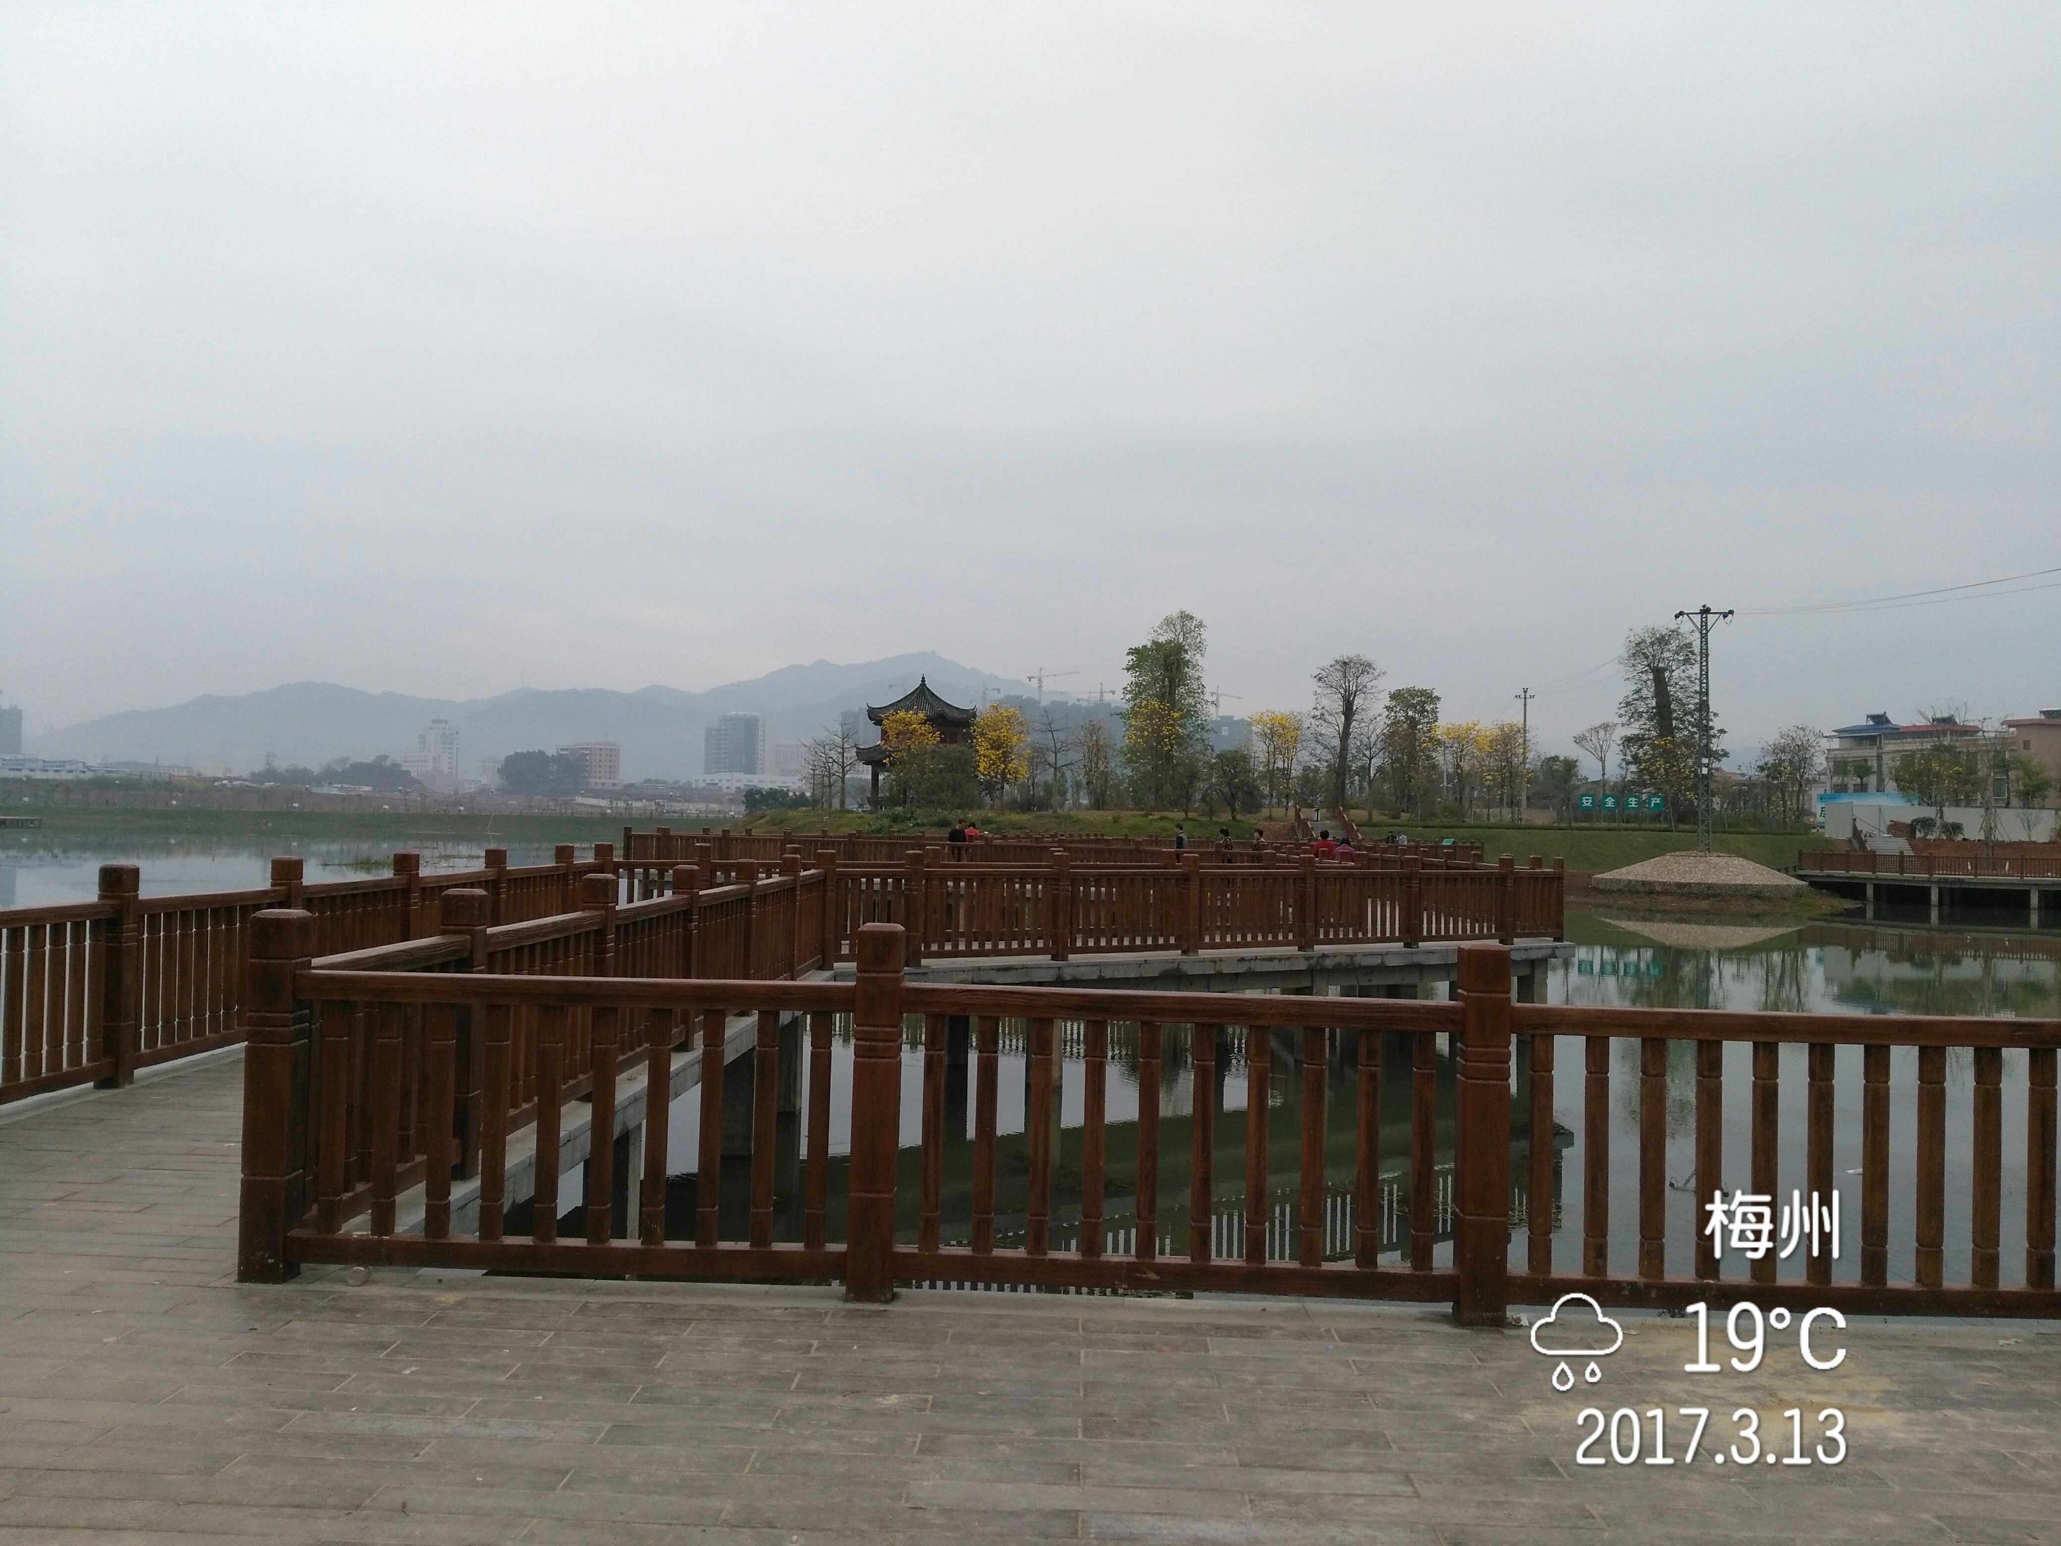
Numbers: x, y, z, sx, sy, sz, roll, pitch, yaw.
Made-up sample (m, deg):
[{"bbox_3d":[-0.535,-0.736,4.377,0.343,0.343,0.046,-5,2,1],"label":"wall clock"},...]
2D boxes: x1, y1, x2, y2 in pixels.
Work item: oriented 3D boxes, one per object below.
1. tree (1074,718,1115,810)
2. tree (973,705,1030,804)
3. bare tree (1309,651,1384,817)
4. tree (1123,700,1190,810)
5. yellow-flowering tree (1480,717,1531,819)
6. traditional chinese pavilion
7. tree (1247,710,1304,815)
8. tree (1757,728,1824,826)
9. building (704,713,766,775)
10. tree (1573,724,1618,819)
[{"bbox_3d":[4.478,-0.644,115.912,2.800,6.440,2.710,1,-2,2],"label":"tree"},{"bbox_3d":[-1.982,-1.129,114.000,3.850,7.100,3.850,1,-2,-1],"label":"tree"},{"bbox_3d":[20.742,-2.422,109.018,4.950,10.630,4.800,1,-2,11],"label":"bare tree"},{"bbox_3d":[8.864,-1.278,117.660,4.660,7.780,4.520,1,-2,4],"label":"tree"},{"bbox_3d":[29.916,-0.152,105.000,3.140,6.490,3.140,1,-2,16],"label":"yellow-flowering tree"},{"bbox_3d":[-7.060,-1.925,110.759,8.600,8.900,7.800,1,-2,11],"label":"traditional chinese pavilion"},{"bbox_3d":[15.855,-0.652,108.000,3.650,6.940,3.650,1,-2,8],"label":"tree"},{"bbox_3d":[46.904,0.274,103.000,4.180,6.420,4.180,1,-2,24],"label":"tree"},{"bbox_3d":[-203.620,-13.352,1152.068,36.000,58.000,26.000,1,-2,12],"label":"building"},{"bbox_3d":[38.526,-0.165,113.647,3.180,6.810,3.090,1,-2,19],"label":"tree"}]

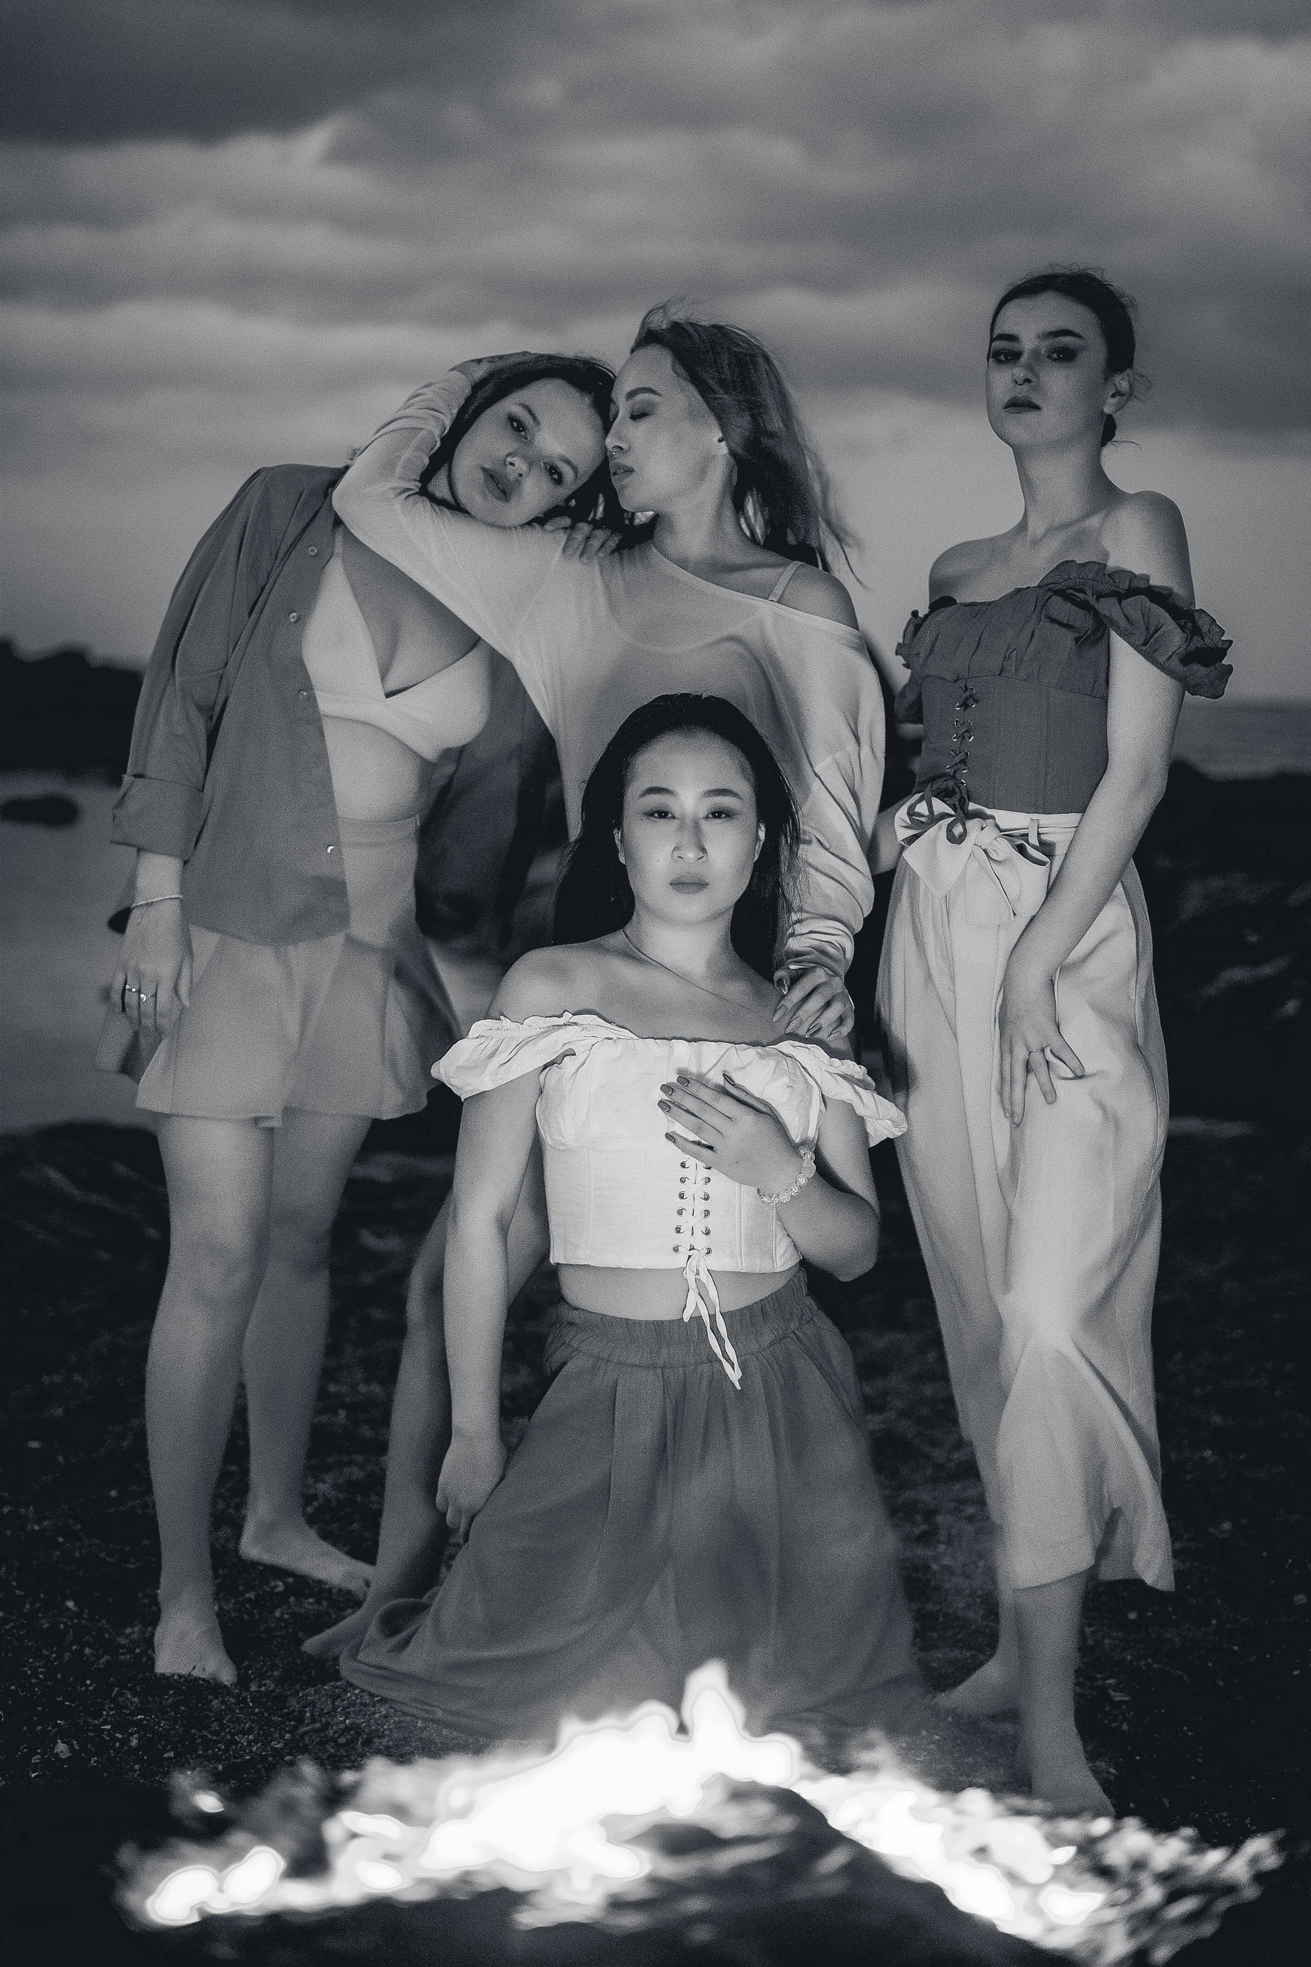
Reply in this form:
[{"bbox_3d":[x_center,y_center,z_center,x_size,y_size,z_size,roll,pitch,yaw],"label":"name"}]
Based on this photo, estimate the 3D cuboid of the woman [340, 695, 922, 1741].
[{"bbox_3d":[-0.035,0.249,3.182,0.660,1.155,0.620,-1,6,-6],"label":"woman"}]

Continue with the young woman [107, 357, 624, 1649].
[{"bbox_3d":[-0.385,0.025,3.380,0.600,1.560,0.550,-3,7,-28],"label":"young woman"}]

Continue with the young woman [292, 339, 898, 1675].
[{"bbox_3d":[-0.050,0.003,3.298,0.660,1.620,0.540,2,6,22],"label":"young woman"}]

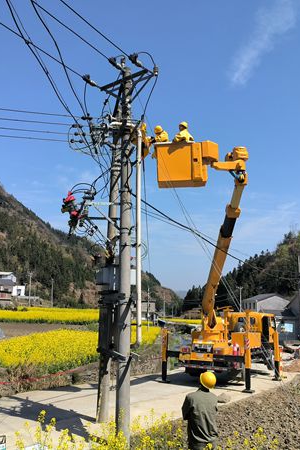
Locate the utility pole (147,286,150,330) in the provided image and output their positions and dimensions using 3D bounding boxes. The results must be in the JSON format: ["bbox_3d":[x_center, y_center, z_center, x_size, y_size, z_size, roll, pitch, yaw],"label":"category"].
[{"bbox_3d":[-0.184,8.818,48.369,0.350,4.882,0.250,0,-9,0],"label":"utility pole"}]

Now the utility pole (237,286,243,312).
[{"bbox_3d":[15.671,13.634,82.420,1.300,5.560,0.350,0,-9,0],"label":"utility pole"}]

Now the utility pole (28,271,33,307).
[{"bbox_3d":[-22.484,12.180,88.538,1.300,7.122,0.350,0,-9,0],"label":"utility pole"}]

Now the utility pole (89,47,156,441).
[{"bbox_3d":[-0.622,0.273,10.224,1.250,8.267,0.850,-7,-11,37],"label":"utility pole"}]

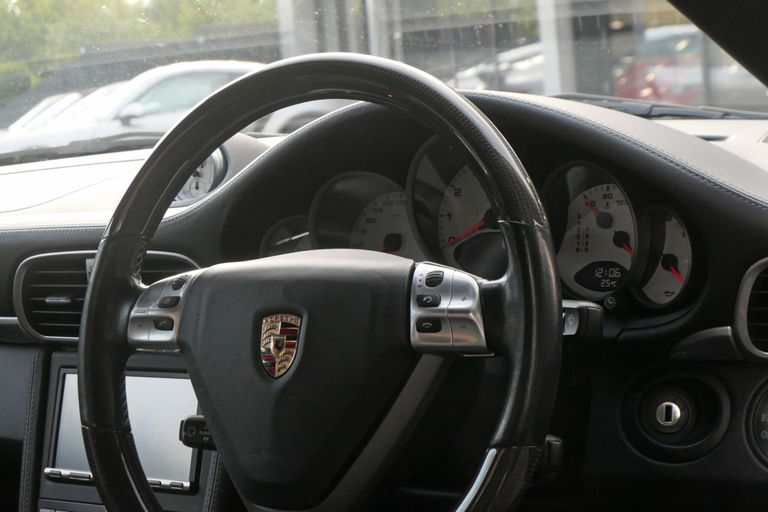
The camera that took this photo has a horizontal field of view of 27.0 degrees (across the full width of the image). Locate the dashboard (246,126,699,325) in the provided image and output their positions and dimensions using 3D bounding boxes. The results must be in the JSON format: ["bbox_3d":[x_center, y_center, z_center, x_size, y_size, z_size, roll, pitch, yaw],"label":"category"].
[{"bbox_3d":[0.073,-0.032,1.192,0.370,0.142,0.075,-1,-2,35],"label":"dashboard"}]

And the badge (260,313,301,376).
[{"bbox_3d":[-0.065,0.055,0.990,0.031,0.041,0.005,-2,-10,34],"label":"badge"}]

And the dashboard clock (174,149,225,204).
[{"bbox_3d":[-0.172,-0.078,1.472,0.070,0.070,0.032,-1,0,35],"label":"dashboard clock"}]

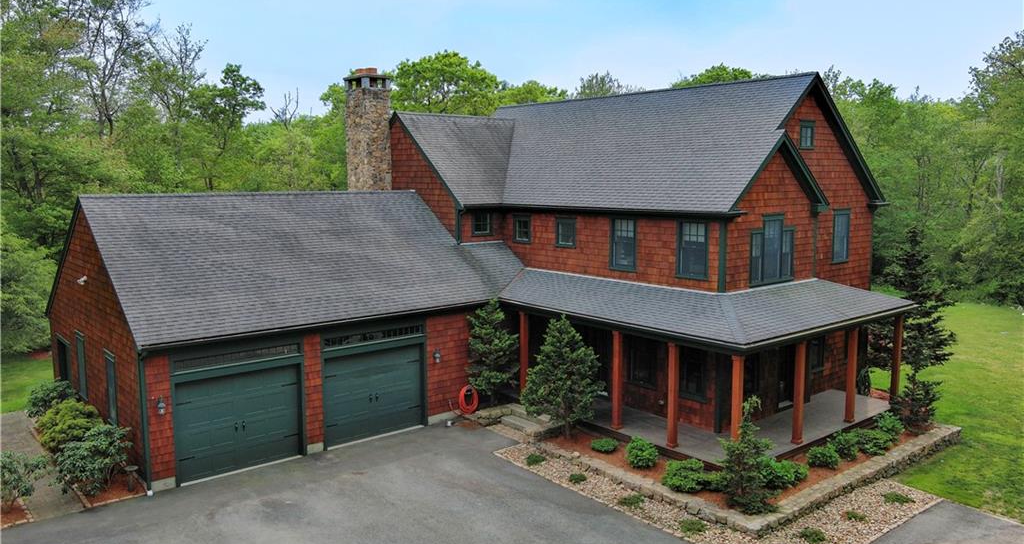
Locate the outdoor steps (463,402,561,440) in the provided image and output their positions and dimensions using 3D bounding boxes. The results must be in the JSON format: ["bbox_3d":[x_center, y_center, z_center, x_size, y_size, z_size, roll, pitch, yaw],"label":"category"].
[{"bbox_3d":[0.143,4.277,23.810,1.500,0.460,2.500,-6,9,-39],"label":"outdoor steps"}]

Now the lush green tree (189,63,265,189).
[{"bbox_3d":[-14.749,-4.338,43.365,4.413,12.960,4.413,-6,9,-39],"label":"lush green tree"}]

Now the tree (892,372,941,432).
[{"bbox_3d":[11.045,3.508,22.572,1.368,1.541,1.368,-6,9,-39],"label":"tree"}]

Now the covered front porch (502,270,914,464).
[{"bbox_3d":[5.504,2.229,24.228,8.302,4.050,8.667,-6,9,-39],"label":"covered front porch"}]

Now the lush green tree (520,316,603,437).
[{"bbox_3d":[1.335,2.805,22.238,2.211,3.311,2.211,0,7,0],"label":"lush green tree"}]

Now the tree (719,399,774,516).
[{"bbox_3d":[4.939,3.792,17.370,1.179,2.439,1.179,0,7,0],"label":"tree"}]

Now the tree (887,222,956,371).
[{"bbox_3d":[12.818,1.220,26.135,2.532,5.384,2.532,-6,9,-39],"label":"tree"}]

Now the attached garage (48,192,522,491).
[{"bbox_3d":[-7.456,0.940,25.507,10.492,6.772,9.873,-6,9,-39],"label":"attached garage"}]

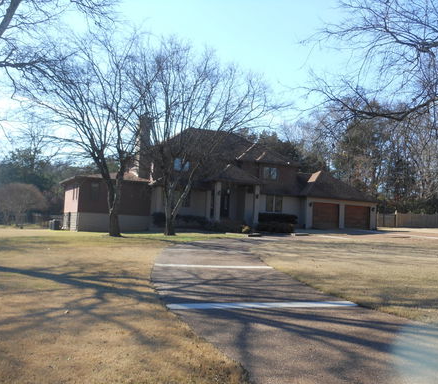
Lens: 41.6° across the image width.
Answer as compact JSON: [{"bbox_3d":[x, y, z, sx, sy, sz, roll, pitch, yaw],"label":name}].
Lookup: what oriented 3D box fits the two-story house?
[{"bbox_3d":[0.231,-1.085,52.290,27.300,9.000,12.000,3,-3,-24],"label":"two-story house"}]

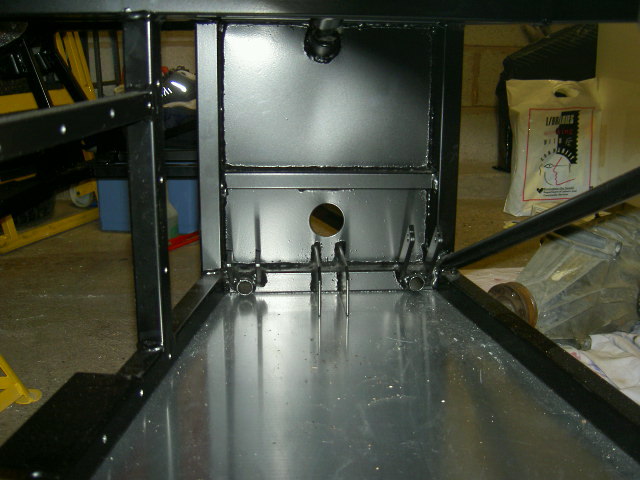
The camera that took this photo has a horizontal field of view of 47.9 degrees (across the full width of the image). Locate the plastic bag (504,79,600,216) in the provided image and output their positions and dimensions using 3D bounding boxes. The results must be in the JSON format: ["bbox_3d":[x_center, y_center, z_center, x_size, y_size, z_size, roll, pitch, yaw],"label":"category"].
[{"bbox_3d":[0.785,-0.312,2.457,0.295,0.455,0.100,-2,12,-11],"label":"plastic bag"}]

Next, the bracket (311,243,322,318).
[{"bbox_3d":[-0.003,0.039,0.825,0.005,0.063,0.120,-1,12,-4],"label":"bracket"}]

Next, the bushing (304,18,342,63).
[{"bbox_3d":[0.004,-0.225,0.816,0.041,0.041,0.045,-1,-8,-4],"label":"bushing"}]

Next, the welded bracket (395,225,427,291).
[{"bbox_3d":[0.105,0.021,0.838,0.034,0.085,0.065,-1,12,-4],"label":"welded bracket"}]

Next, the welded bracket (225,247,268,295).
[{"bbox_3d":[-0.086,0.037,0.847,0.049,0.055,0.042,-1,12,-4],"label":"welded bracket"}]

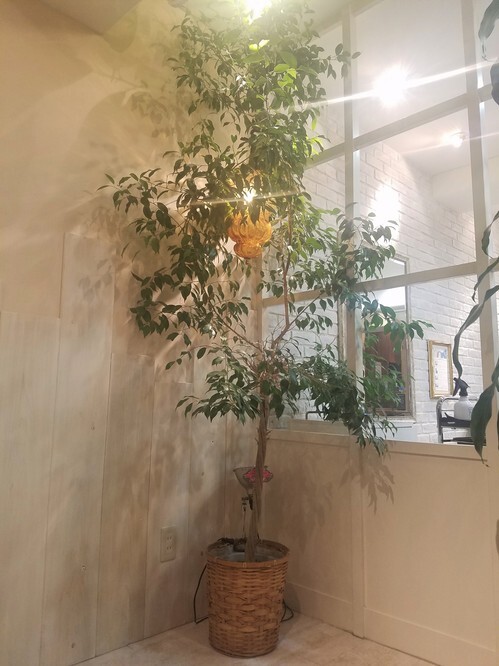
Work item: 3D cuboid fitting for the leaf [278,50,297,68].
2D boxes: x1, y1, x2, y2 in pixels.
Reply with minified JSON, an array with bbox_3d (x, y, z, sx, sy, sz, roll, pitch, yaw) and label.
[{"bbox_3d":[0.151,-1.072,1.960,0.042,0.090,0.015,-49,-15,16],"label":"leaf"}]

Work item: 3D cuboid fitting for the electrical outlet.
[{"bbox_3d":[-0.303,0.801,1.891,0.070,0.120,0.010,8,-10,-43],"label":"electrical outlet"}]

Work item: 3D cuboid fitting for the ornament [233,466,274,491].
[{"bbox_3d":[0.011,0.550,1.890,0.150,0.090,0.060,1,-8,0],"label":"ornament"}]

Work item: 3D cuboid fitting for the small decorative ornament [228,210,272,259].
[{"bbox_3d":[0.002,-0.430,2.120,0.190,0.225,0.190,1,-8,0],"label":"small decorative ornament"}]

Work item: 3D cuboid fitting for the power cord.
[{"bbox_3d":[-0.012,1.008,1.950,0.400,0.240,0.180,1,-8,0],"label":"power cord"}]

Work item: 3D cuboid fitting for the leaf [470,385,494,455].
[{"bbox_3d":[0.606,0.226,1.300,0.055,0.195,0.040,5,-7,17],"label":"leaf"}]

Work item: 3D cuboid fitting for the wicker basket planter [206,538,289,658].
[{"bbox_3d":[-0.011,0.950,1.799,0.295,0.305,0.295,1,-8,0],"label":"wicker basket planter"}]

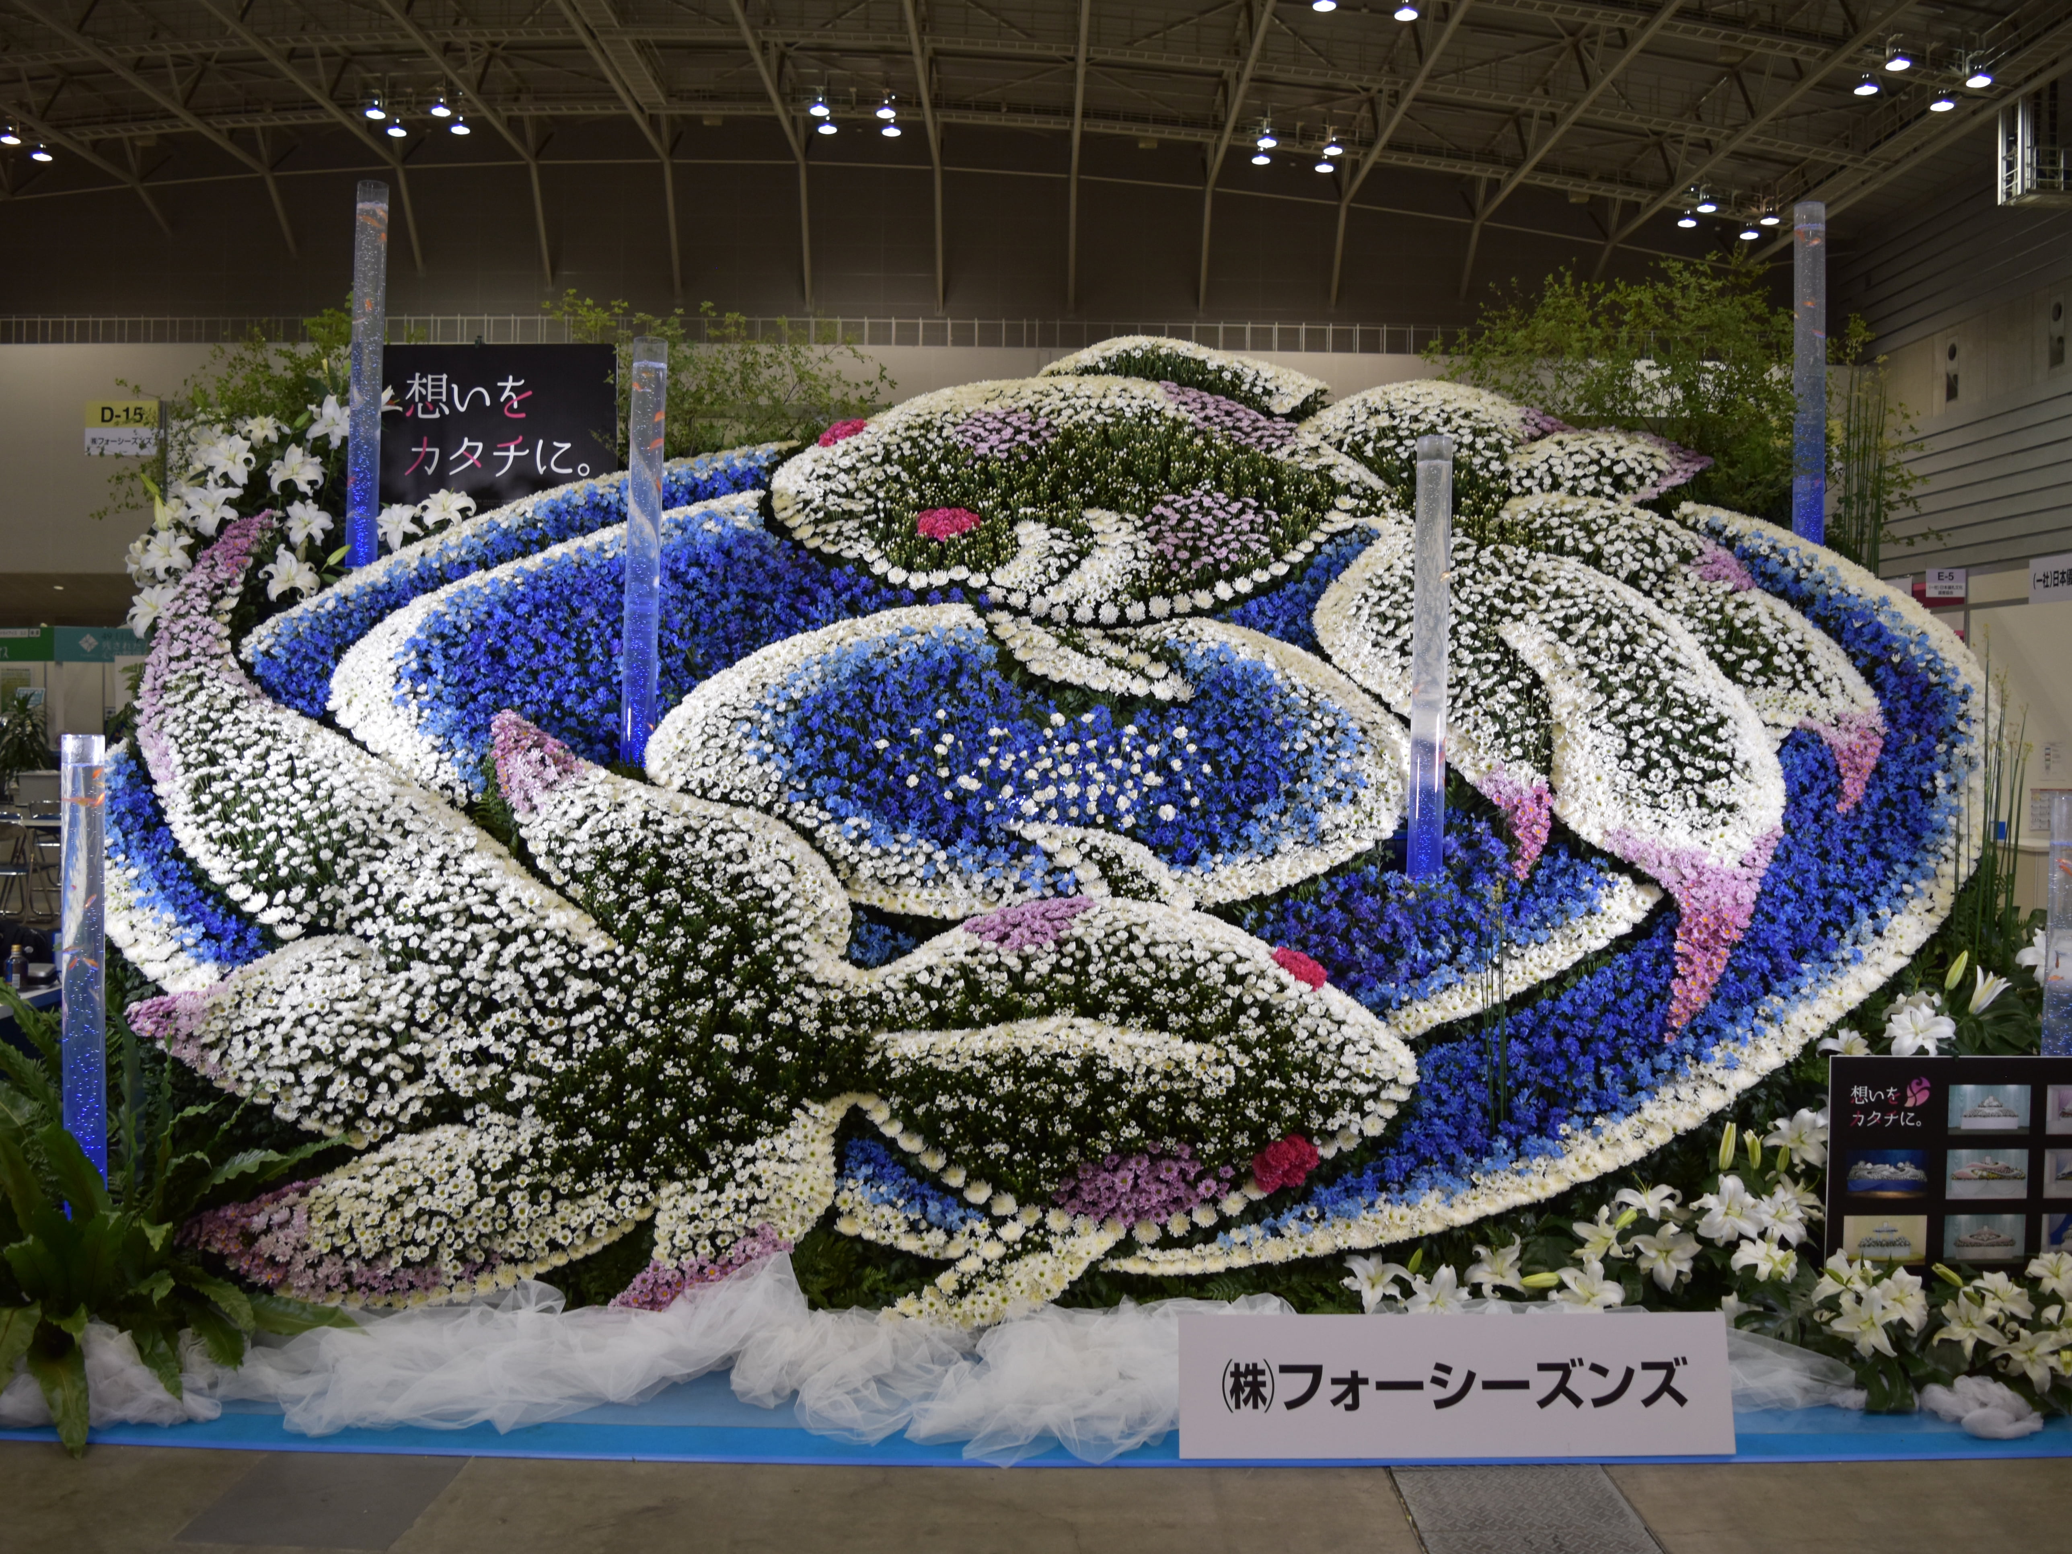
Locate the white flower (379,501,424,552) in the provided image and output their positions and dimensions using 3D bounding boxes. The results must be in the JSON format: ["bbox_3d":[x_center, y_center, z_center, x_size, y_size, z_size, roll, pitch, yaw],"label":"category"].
[{"bbox_3d":[-2.024,-0.796,4.760,0.155,0.158,0.095,0,2,-6],"label":"white flower"}]

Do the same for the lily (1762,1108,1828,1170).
[{"bbox_3d":[1.951,0.931,3.850,0.167,0.158,0.110,0,2,-6],"label":"lily"}]

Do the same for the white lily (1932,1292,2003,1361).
[{"bbox_3d":[2.193,1.293,3.520,0.165,0.158,0.100,1,2,14],"label":"white lily"}]

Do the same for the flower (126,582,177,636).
[{"bbox_3d":[-2.739,-0.513,4.650,0.181,0.166,0.110,1,1,-6],"label":"flower"}]

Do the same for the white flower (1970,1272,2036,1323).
[{"bbox_3d":[2.259,1.217,3.500,0.159,0.121,0.100,1,1,9],"label":"white flower"}]

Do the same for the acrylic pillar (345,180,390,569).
[{"bbox_3d":[-2.189,-1.317,4.900,0.099,1.280,0.099,1,1,0],"label":"acrylic pillar"}]

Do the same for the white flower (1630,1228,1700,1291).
[{"bbox_3d":[1.538,1.180,3.660,0.168,0.155,0.100,1,2,6],"label":"white flower"}]

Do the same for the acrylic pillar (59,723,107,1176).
[{"bbox_3d":[-2.339,0.547,3.680,0.110,1.280,0.110,0,2,0],"label":"acrylic pillar"}]

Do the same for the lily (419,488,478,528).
[{"bbox_3d":[-1.877,-0.856,4.780,0.190,0.135,0.120,0,2,-6],"label":"lily"}]

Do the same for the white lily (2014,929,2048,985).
[{"bbox_3d":[2.662,0.476,3.950,0.167,0.154,0.110,1,1,19],"label":"white lily"}]

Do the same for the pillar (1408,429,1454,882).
[{"bbox_3d":[1.125,-0.330,4.270,0.102,1.280,0.102,1,2,0],"label":"pillar"}]

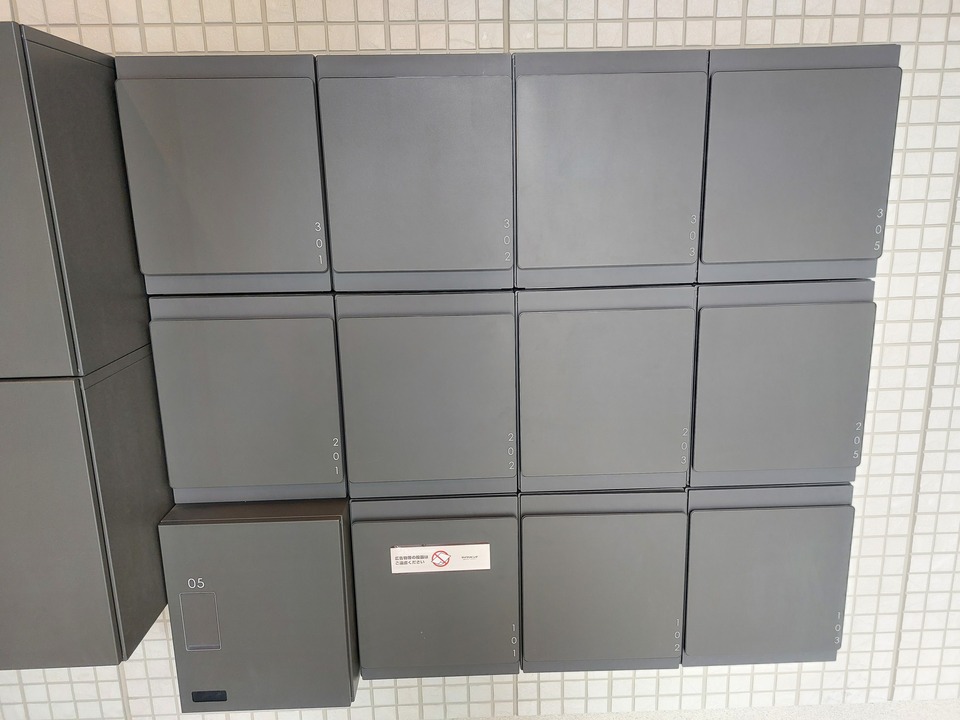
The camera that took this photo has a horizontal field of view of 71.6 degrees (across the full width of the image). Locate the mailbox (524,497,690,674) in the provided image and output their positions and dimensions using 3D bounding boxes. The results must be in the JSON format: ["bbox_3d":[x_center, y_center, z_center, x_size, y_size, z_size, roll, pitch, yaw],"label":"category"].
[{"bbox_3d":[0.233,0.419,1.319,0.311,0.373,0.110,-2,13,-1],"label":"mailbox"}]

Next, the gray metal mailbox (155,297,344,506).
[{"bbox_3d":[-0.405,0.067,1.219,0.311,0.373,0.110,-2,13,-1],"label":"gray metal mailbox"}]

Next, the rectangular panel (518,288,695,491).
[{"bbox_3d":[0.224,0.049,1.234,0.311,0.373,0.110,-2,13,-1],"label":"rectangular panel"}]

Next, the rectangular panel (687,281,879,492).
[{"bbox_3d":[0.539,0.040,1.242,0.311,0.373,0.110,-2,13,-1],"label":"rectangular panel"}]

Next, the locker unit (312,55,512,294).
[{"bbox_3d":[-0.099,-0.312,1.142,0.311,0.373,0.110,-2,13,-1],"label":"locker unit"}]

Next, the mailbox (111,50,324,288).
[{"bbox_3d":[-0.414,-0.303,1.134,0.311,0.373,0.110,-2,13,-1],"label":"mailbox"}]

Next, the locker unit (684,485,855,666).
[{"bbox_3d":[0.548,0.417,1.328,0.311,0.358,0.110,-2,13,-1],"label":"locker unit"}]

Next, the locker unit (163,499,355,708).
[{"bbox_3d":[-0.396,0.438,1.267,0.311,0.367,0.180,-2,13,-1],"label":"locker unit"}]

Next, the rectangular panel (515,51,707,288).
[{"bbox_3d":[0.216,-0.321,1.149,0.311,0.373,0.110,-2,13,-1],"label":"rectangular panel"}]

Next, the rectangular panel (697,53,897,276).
[{"bbox_3d":[0.492,-0.301,1.048,0.286,0.344,0.050,-2,12,-1],"label":"rectangular panel"}]

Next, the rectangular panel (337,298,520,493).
[{"bbox_3d":[-0.083,0.059,1.110,0.286,0.344,0.050,-2,12,-1],"label":"rectangular panel"}]

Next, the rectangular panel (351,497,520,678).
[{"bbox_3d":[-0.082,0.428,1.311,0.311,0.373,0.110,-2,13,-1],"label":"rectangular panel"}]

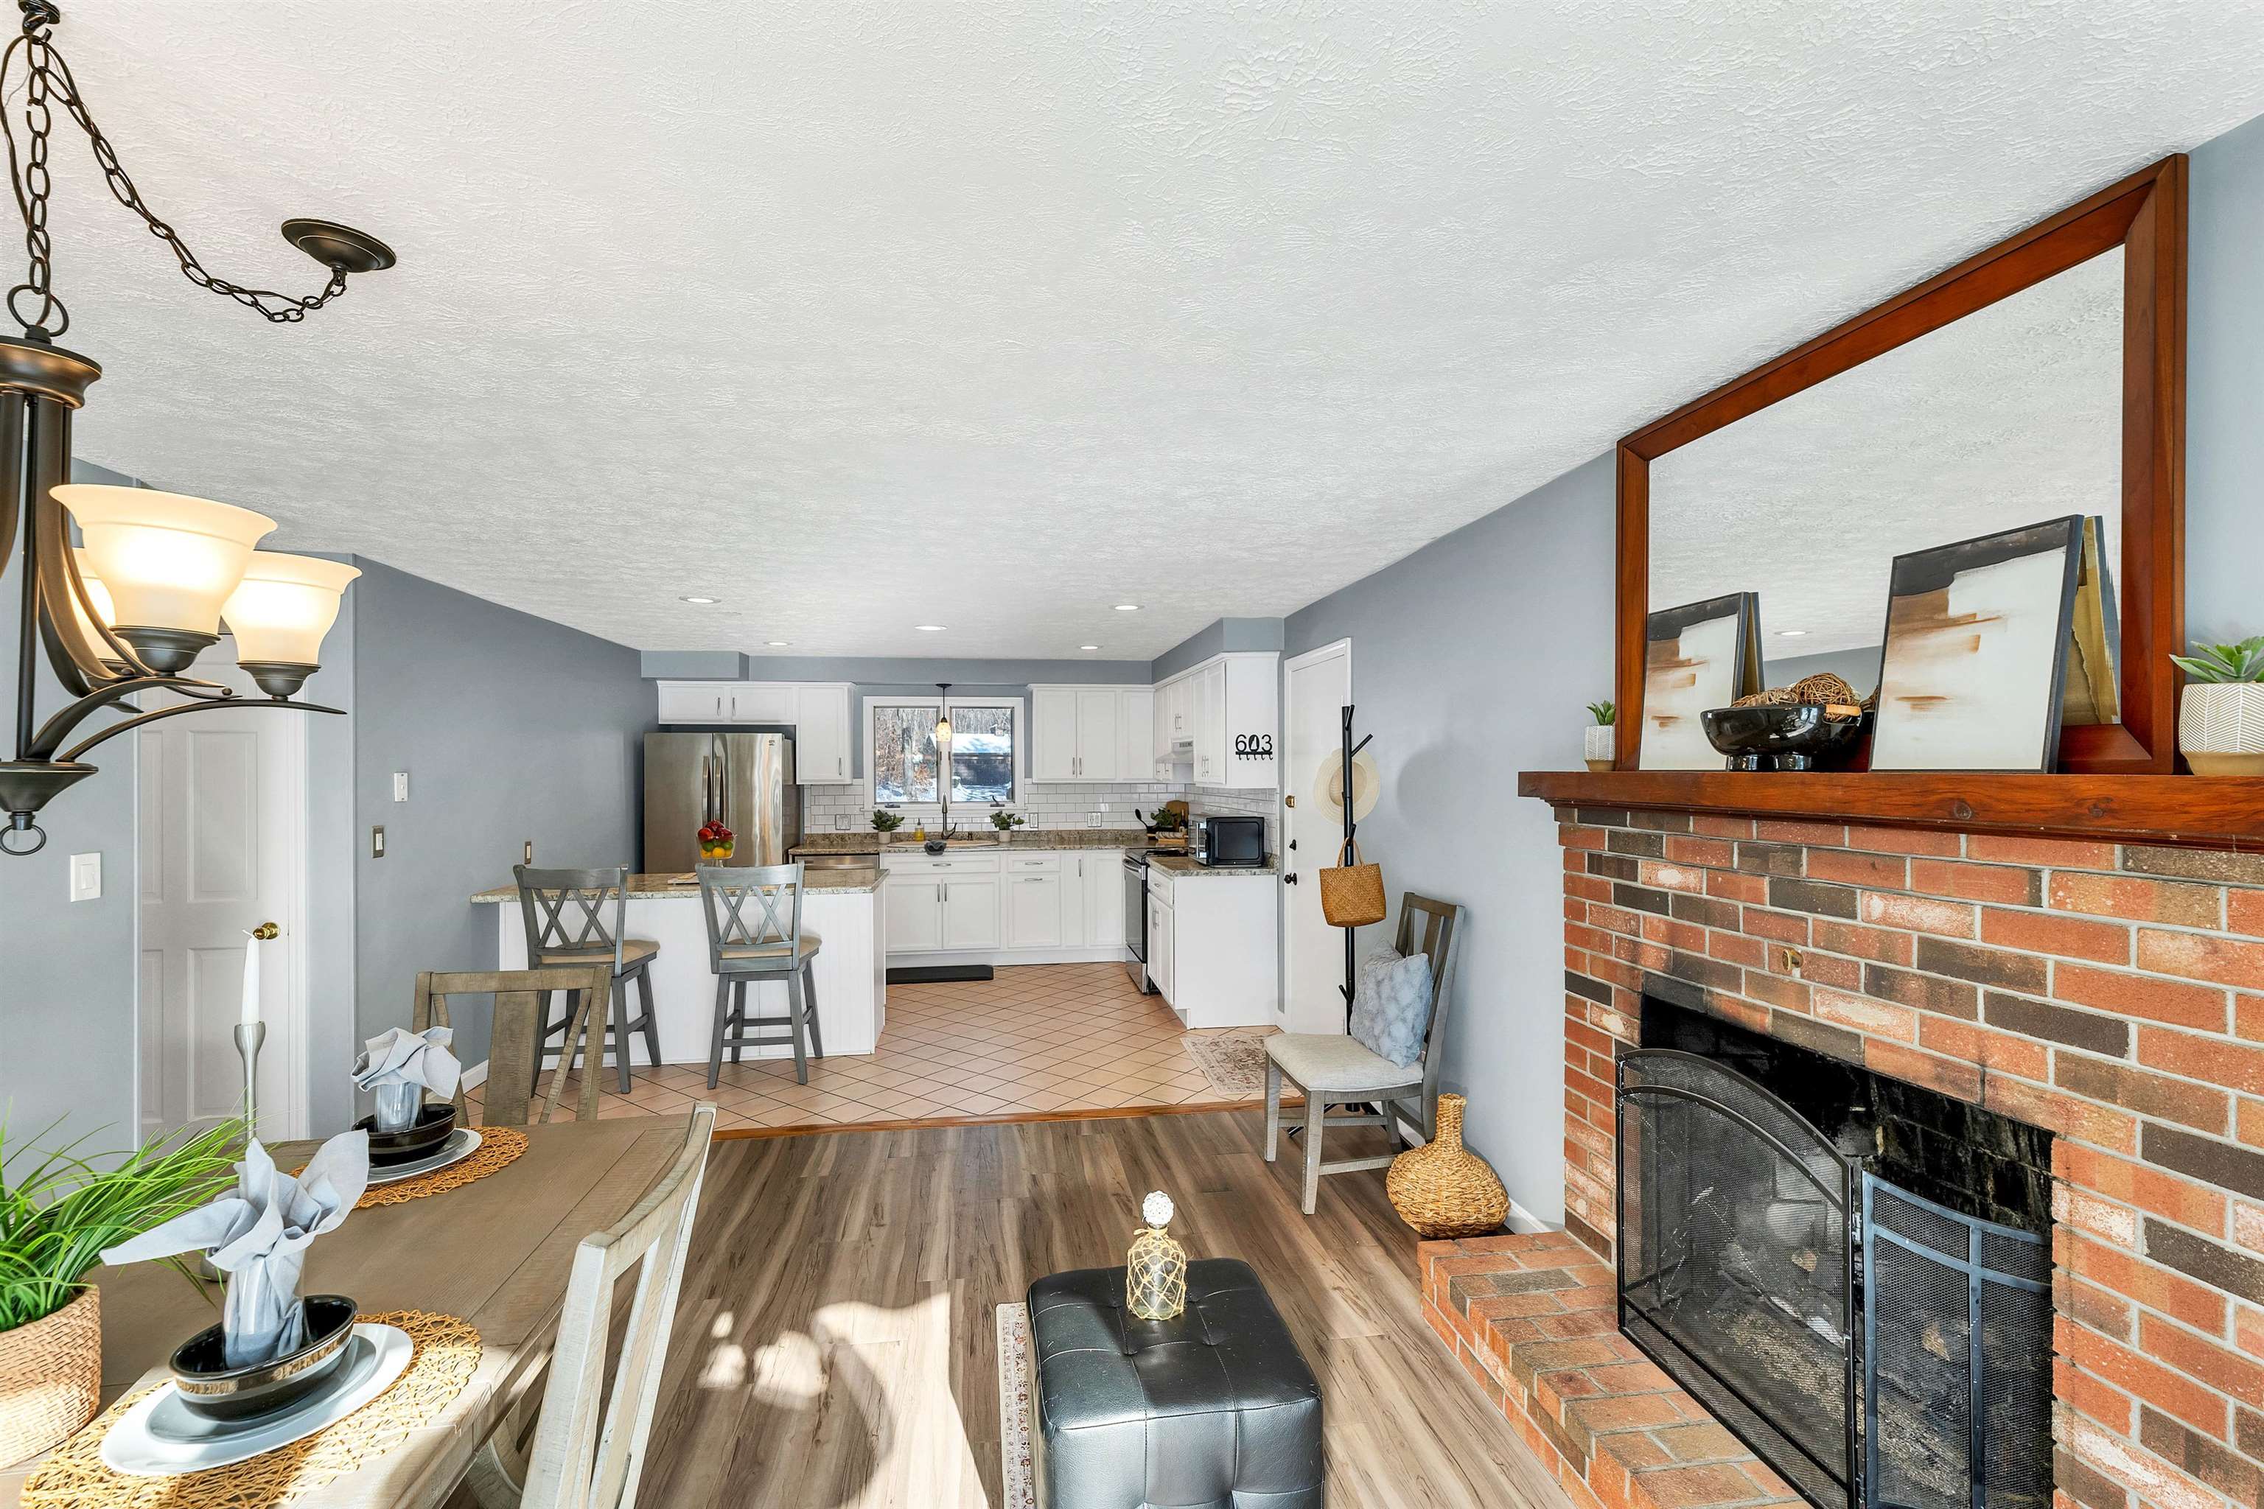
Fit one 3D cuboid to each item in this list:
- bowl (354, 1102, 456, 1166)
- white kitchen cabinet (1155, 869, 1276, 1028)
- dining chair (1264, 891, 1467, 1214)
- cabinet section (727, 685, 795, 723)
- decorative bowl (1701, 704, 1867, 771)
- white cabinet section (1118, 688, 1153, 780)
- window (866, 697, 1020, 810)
[{"bbox_3d":[-1.440,0.755,1.747,0.160,0.065,0.160,0,-1,0],"label":"bowl"},{"bbox_3d":[0.493,1.167,5.596,0.620,0.910,0.800,0,-1,-9],"label":"white kitchen cabinet"},{"bbox_3d":[0.834,1.075,3.276,0.630,1.030,0.490,0,-1,-9],"label":"dining chair"},{"bbox_3d":[-2.855,-0.389,6.894,0.495,0.318,0.340,0,-1,-9],"label":"cabinet section"},{"bbox_3d":[1.301,-0.023,1.756,0.255,0.125,0.265,0,-1,0],"label":"decorative bowl"},{"bbox_3d":[0.006,-0.154,7.409,0.330,0.765,0.330,0,-1,-9],"label":"white cabinet section"},{"bbox_3d":[-1.560,-0.006,7.305,1.245,0.920,0.110,0,-1,-9],"label":"window"}]

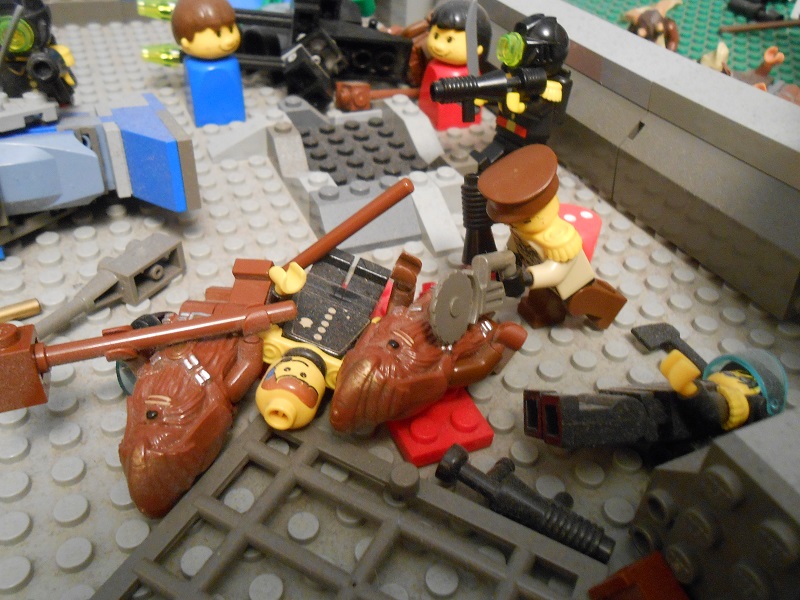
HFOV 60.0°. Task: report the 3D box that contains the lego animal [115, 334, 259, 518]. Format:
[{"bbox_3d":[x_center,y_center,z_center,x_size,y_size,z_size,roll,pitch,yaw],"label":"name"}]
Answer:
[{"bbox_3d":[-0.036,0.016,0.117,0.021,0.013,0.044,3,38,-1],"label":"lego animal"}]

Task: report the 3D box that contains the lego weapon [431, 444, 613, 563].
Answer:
[{"bbox_3d":[0.021,0.031,0.109,0.028,0.006,0.009,25,43,25],"label":"lego weapon"}]

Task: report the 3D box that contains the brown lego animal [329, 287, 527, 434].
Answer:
[{"bbox_3d":[0.004,0.008,0.128,0.044,0.015,0.024,-29,48,-35],"label":"brown lego animal"}]

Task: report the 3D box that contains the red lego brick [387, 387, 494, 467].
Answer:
[{"bbox_3d":[0.005,0.020,0.125,0.016,0.005,0.020,-13,41,-20],"label":"red lego brick"}]

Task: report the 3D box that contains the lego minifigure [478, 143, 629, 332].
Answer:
[{"bbox_3d":[0.028,-0.011,0.137,0.027,0.042,0.024,-40,52,-17],"label":"lego minifigure"}]

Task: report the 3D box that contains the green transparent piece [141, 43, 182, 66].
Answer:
[{"bbox_3d":[-0.083,-0.085,0.241,0.015,0.008,0.008,1,38,-4],"label":"green transparent piece"}]

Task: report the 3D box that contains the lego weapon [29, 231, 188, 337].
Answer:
[{"bbox_3d":[-0.061,-0.003,0.144,0.011,0.008,0.036,26,43,26],"label":"lego weapon"}]

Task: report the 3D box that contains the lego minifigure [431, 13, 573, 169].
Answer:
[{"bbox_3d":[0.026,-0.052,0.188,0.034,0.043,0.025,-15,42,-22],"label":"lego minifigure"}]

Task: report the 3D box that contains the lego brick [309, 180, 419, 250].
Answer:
[{"bbox_3d":[-0.009,-0.021,0.172,0.024,0.011,0.016,-13,41,-20],"label":"lego brick"}]

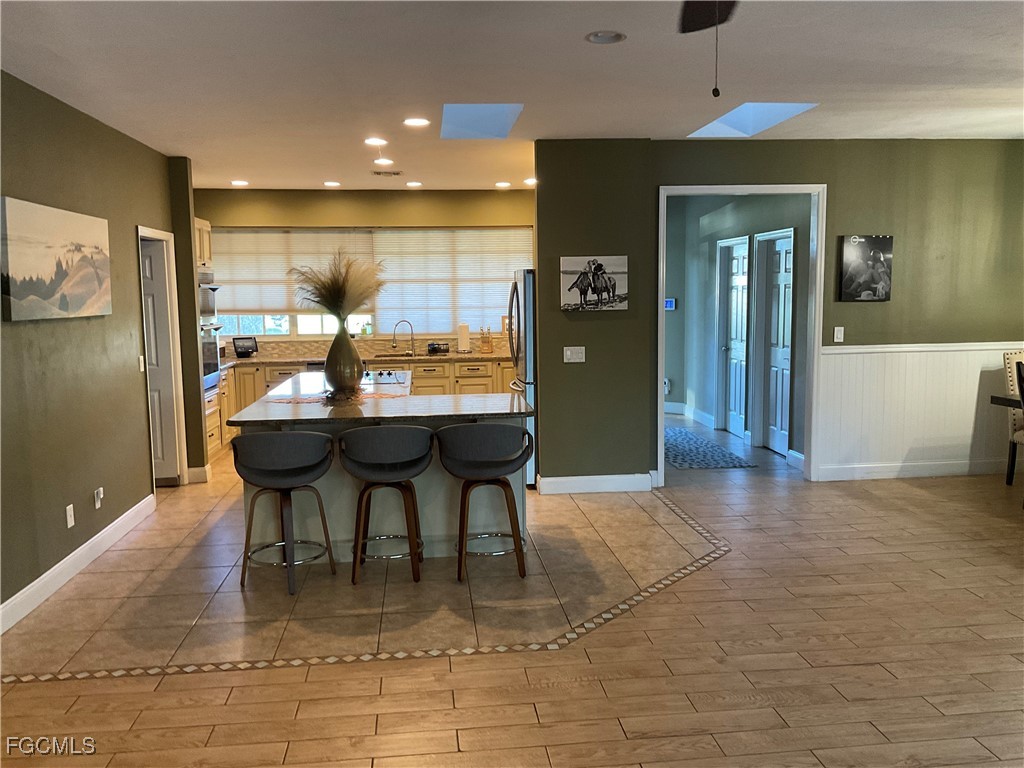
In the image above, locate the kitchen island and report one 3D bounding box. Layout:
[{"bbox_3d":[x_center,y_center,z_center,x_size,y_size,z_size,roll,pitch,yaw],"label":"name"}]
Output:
[{"bbox_3d":[-0.870,0.486,6.340,1.730,0.914,2.820,-2,6,-6],"label":"kitchen island"}]

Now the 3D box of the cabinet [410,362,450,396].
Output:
[{"bbox_3d":[-0.891,0.159,9.509,0.450,0.880,0.600,-2,6,-6],"label":"cabinet"}]

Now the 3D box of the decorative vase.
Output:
[{"bbox_3d":[-1.145,-0.172,5.788,0.255,0.522,0.255,-2,6,-6],"label":"decorative vase"}]

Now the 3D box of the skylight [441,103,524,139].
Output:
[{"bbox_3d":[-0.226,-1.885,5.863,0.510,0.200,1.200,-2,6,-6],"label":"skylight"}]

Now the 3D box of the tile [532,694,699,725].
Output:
[{"bbox_3d":[0.397,1.254,3.305,0.602,0.010,0.154,-2,6,-6],"label":"tile"}]

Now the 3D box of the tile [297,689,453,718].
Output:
[{"bbox_3d":[-0.531,1.263,3.366,0.602,0.010,0.154,-2,6,-6],"label":"tile"}]

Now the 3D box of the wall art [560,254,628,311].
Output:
[{"bbox_3d":[0.637,-0.777,6.633,0.520,0.408,0.035,-2,6,-6],"label":"wall art"}]

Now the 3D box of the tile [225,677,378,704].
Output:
[{"bbox_3d":[-0.845,1.262,3.514,0.606,0.011,0.153,-2,7,-6],"label":"tile"}]

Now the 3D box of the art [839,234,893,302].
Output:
[{"bbox_3d":[2.825,-0.920,6.849,0.409,0.511,0.036,-2,7,-6],"label":"art"}]

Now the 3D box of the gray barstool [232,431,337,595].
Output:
[{"bbox_3d":[-1.264,0.665,4.792,0.550,0.897,0.510,-3,7,-18],"label":"gray barstool"}]

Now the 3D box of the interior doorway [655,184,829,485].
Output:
[{"bbox_3d":[1.818,-0.378,6.903,1.354,2.385,0.160,-2,7,-6],"label":"interior doorway"}]

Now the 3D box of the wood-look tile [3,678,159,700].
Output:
[{"bbox_3d":[-1.770,1.263,3.553,0.602,0.010,0.154,-2,6,-6],"label":"wood-look tile"}]

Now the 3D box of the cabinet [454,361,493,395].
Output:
[{"bbox_3d":[-0.410,0.171,9.055,0.403,0.872,0.600,-2,7,-6],"label":"cabinet"}]

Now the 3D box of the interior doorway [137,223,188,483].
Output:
[{"bbox_3d":[-2.839,-0.150,6.875,0.130,2.130,0.920,-2,6,-6],"label":"interior doorway"}]

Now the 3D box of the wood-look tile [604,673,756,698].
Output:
[{"bbox_3d":[0.674,1.233,3.505,0.607,0.010,0.153,-2,6,-6],"label":"wood-look tile"}]

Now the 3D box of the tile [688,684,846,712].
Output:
[{"bbox_3d":[0.999,1.237,3.366,0.602,0.010,0.154,-2,6,-6],"label":"tile"}]

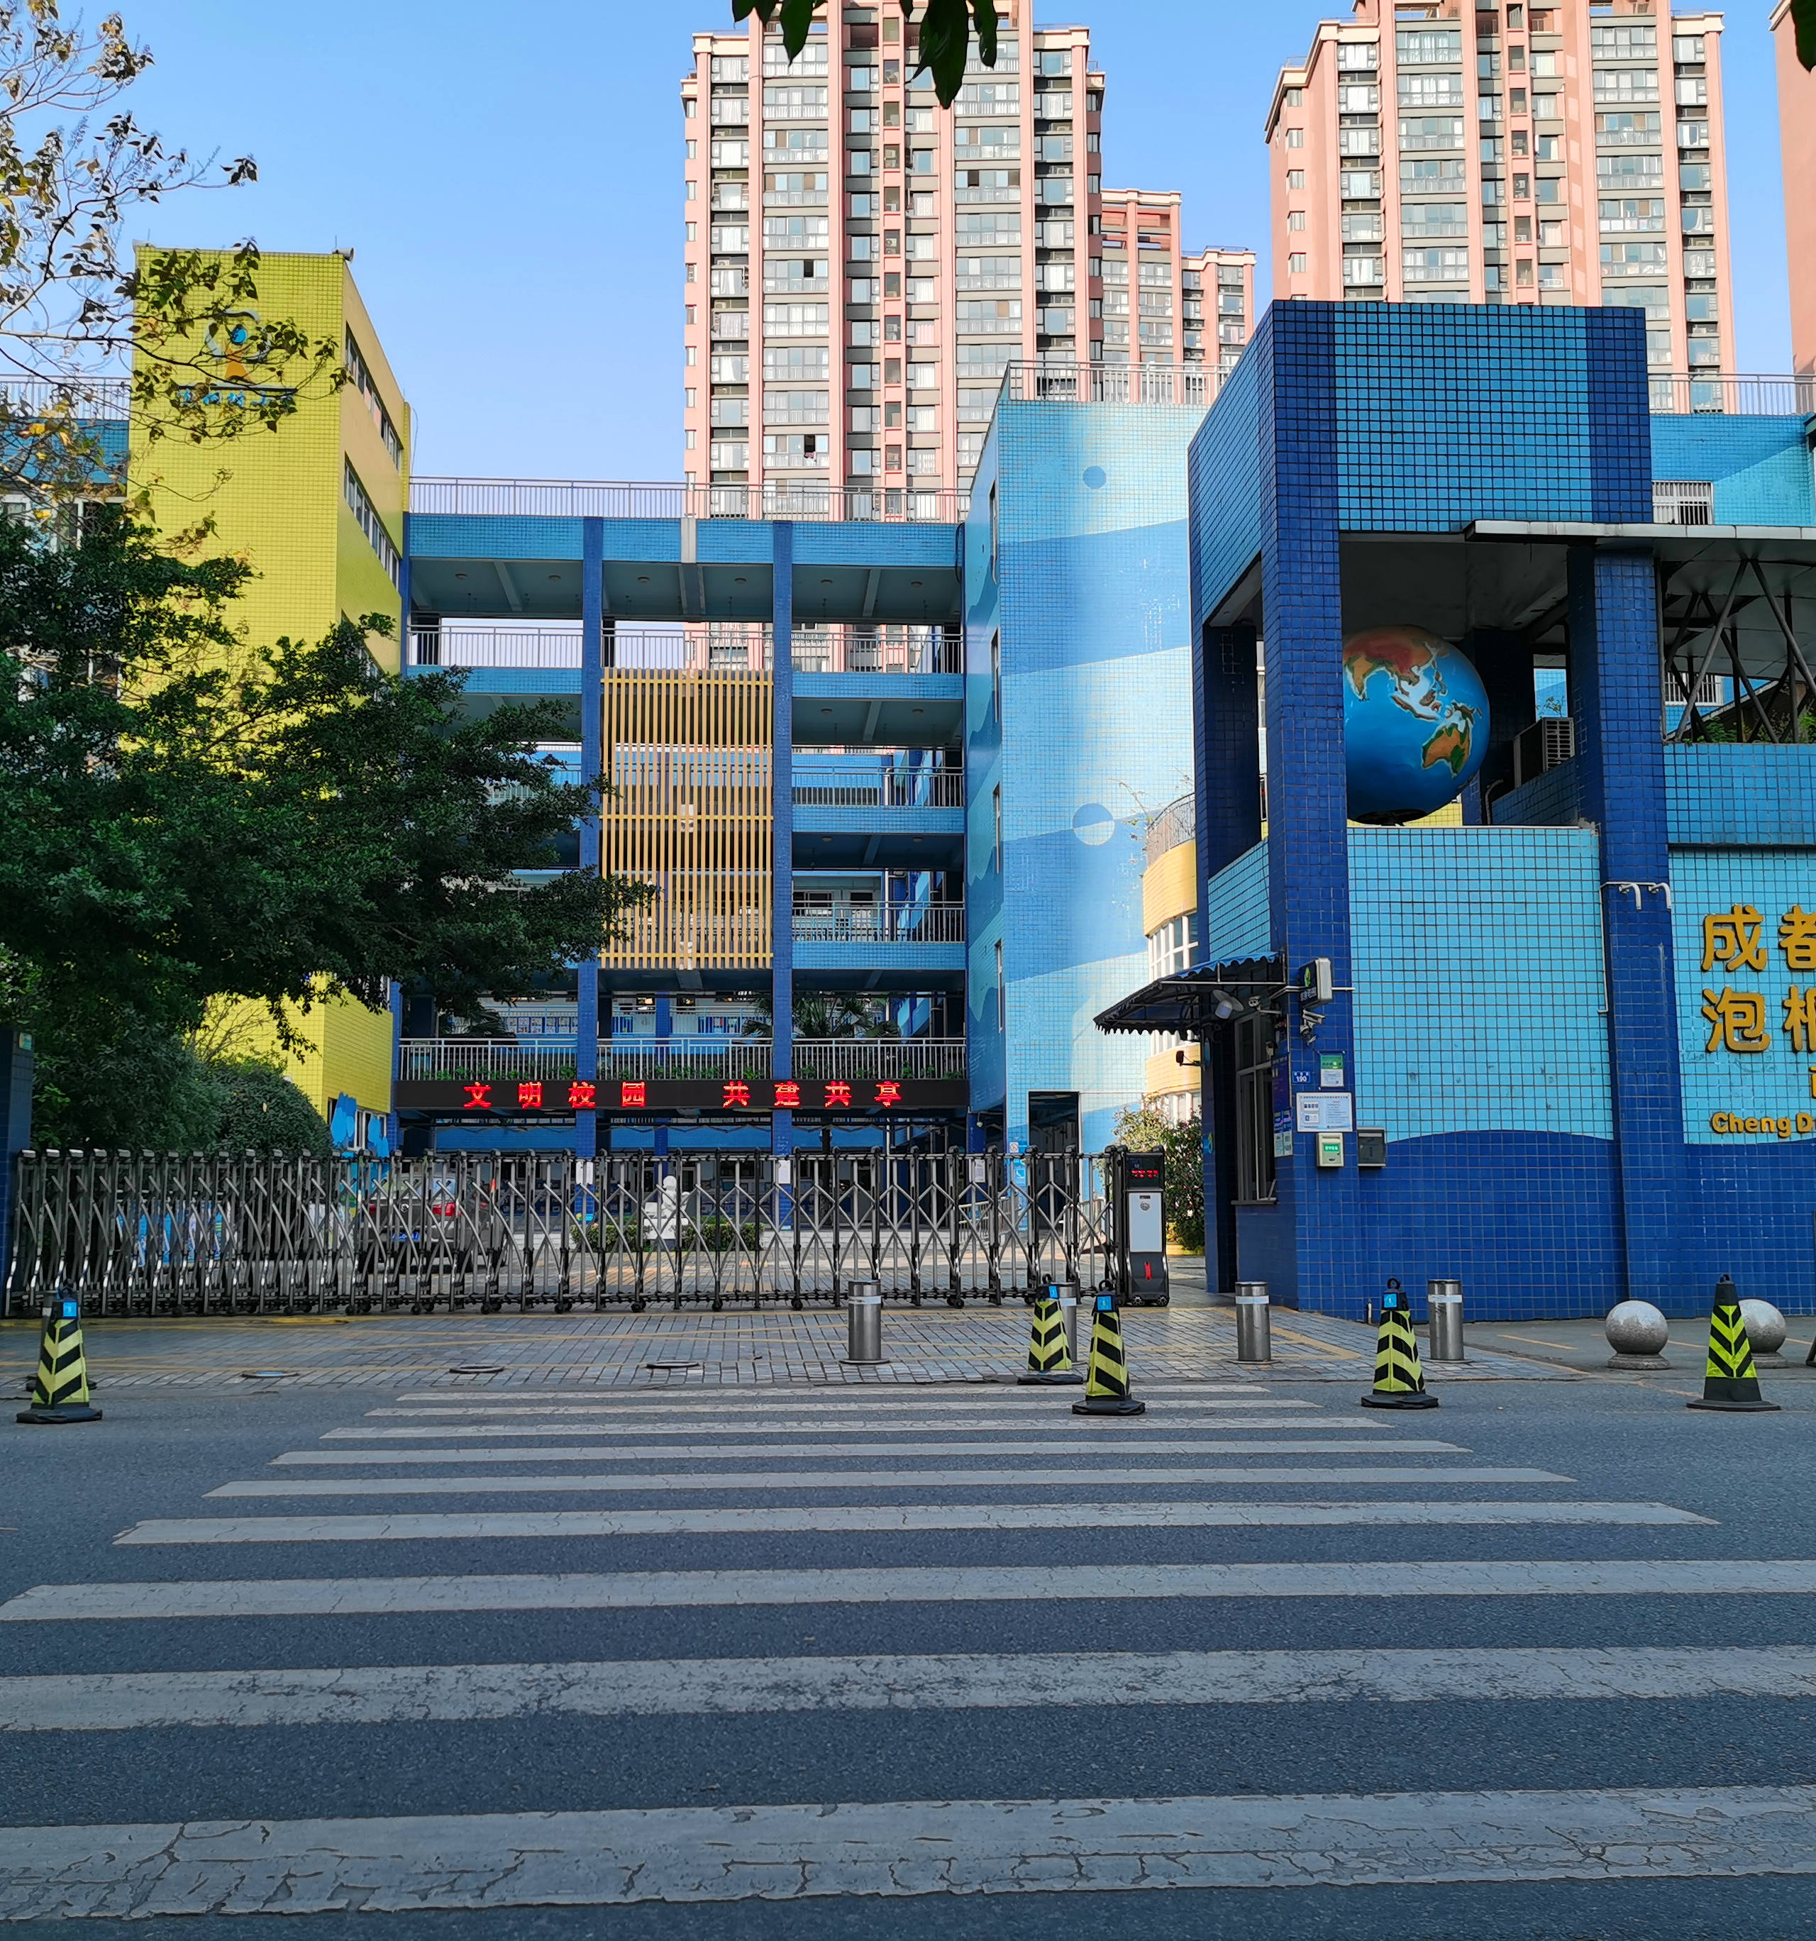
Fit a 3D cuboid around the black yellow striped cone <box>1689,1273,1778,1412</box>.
[{"bbox_3d":[4.294,1.929,10.538,0.340,0.700,0.340,3,-7,-32],"label":"black yellow striped cone"}]

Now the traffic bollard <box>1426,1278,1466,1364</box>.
[{"bbox_3d":[3.682,2.382,13.830,0.235,0.555,0.235,-2,-6,15],"label":"traffic bollard"}]

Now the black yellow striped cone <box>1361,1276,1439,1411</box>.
[{"bbox_3d":[2.583,1.950,10.637,0.390,0.680,0.390,-2,-6,13],"label":"black yellow striped cone"}]

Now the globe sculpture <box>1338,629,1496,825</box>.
[{"bbox_3d":[4.690,-2.379,19.600,1.900,1.900,1.900,-2,-6,14],"label":"globe sculpture"}]

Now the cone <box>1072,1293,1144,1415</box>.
[{"bbox_3d":[1.046,1.968,10.587,0.390,0.680,0.390,-1,-6,5],"label":"cone"}]

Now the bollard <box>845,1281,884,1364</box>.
[{"bbox_3d":[-0.304,2.422,13.930,0.235,0.555,0.235,0,-6,-1],"label":"bollard"}]

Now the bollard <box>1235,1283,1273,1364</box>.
[{"bbox_3d":[2.386,2.401,13.930,0.235,0.555,0.235,-1,-6,9],"label":"bollard"}]

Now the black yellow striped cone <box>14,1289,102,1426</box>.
[{"bbox_3d":[-4.414,1.997,10.537,0.390,0.680,0.390,4,-7,-32],"label":"black yellow striped cone"}]

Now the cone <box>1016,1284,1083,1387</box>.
[{"bbox_3d":[0.887,2.212,12.537,0.390,0.680,0.390,-1,-6,4],"label":"cone"}]

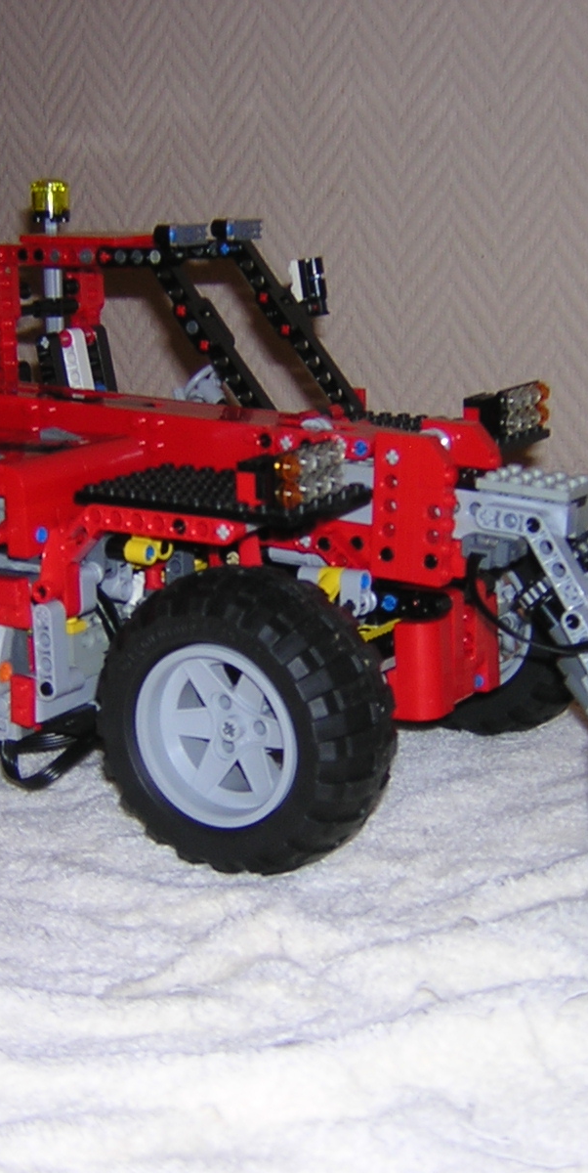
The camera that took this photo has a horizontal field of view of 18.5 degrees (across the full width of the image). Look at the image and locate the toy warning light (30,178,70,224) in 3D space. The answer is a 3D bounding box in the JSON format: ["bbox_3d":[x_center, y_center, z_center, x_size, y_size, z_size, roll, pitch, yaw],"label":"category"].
[{"bbox_3d":[-0.102,-0.162,0.760,0.016,0.018,0.016,-1,12,0],"label":"toy warning light"}]

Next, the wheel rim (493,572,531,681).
[{"bbox_3d":[0.077,0.011,0.704,0.058,0.058,0.036,7,14,32],"label":"wheel rim"}]

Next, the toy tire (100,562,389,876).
[{"bbox_3d":[-0.015,0.042,0.564,0.095,0.095,0.044,5,14,28],"label":"toy tire"}]

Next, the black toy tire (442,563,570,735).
[{"bbox_3d":[0.077,0.011,0.704,0.095,0.095,0.044,7,14,32],"label":"black toy tire"}]

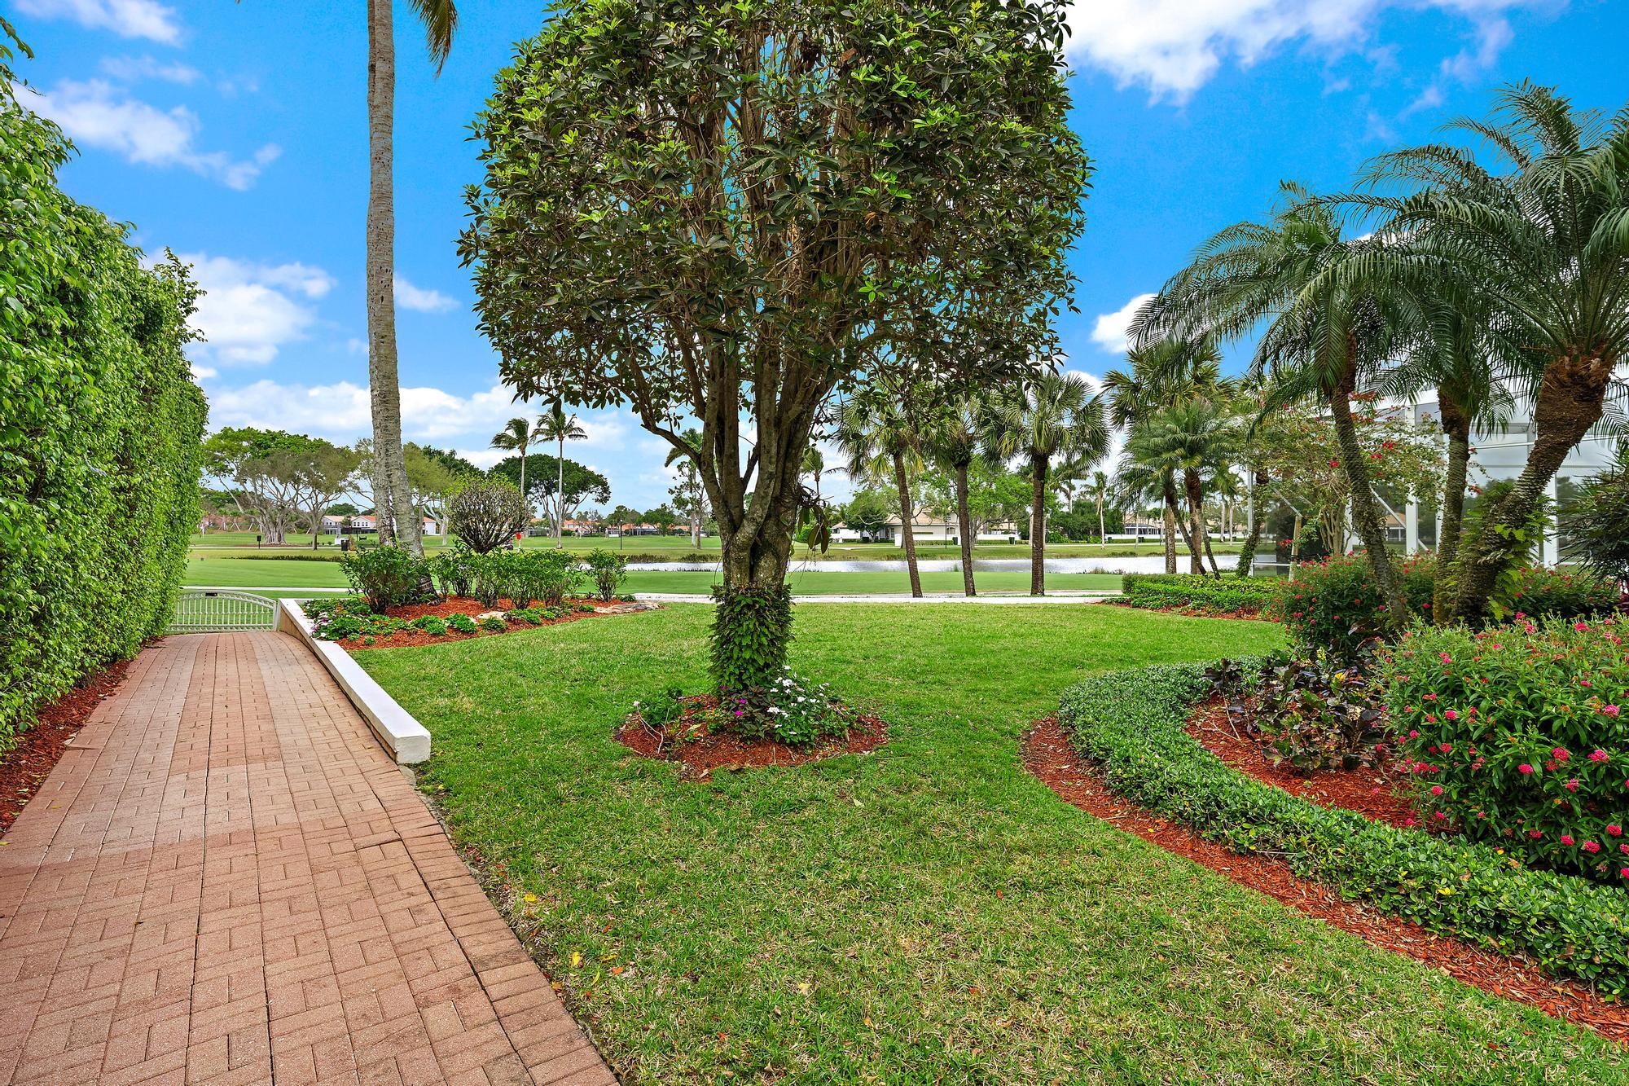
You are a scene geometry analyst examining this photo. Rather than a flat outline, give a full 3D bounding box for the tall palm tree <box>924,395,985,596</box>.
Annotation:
[{"bbox_3d":[4.083,-1.408,21.000,3.127,5.735,3.100,0,1,0],"label":"tall palm tree"}]

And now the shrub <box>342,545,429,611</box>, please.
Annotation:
[{"bbox_3d":[-6.022,0.500,10.800,1.270,0.930,1.150,0,1,0],"label":"shrub"}]

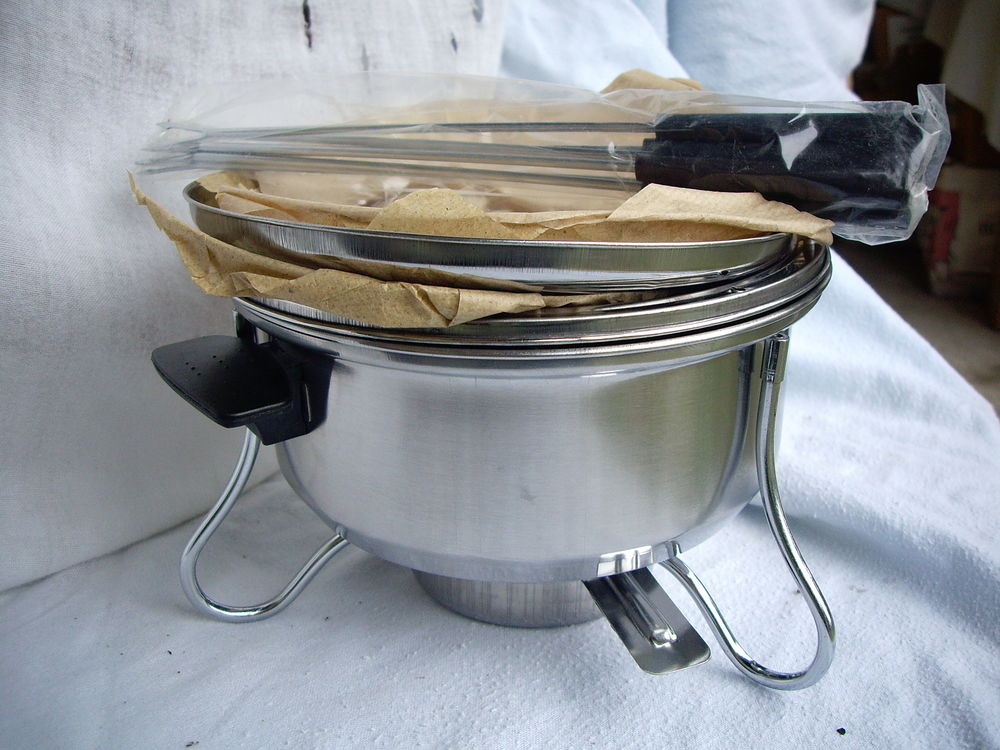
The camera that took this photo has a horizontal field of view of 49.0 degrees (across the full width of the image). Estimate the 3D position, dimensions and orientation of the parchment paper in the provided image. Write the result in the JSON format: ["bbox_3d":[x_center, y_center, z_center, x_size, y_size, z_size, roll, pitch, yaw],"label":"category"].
[{"bbox_3d":[-0.006,-0.059,0.351,0.208,0.042,0.157,2,24,-1],"label":"parchment paper"}]

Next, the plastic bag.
[{"bbox_3d":[0.017,-0.073,0.351,0.250,0.045,0.073,1,24,0],"label":"plastic bag"}]

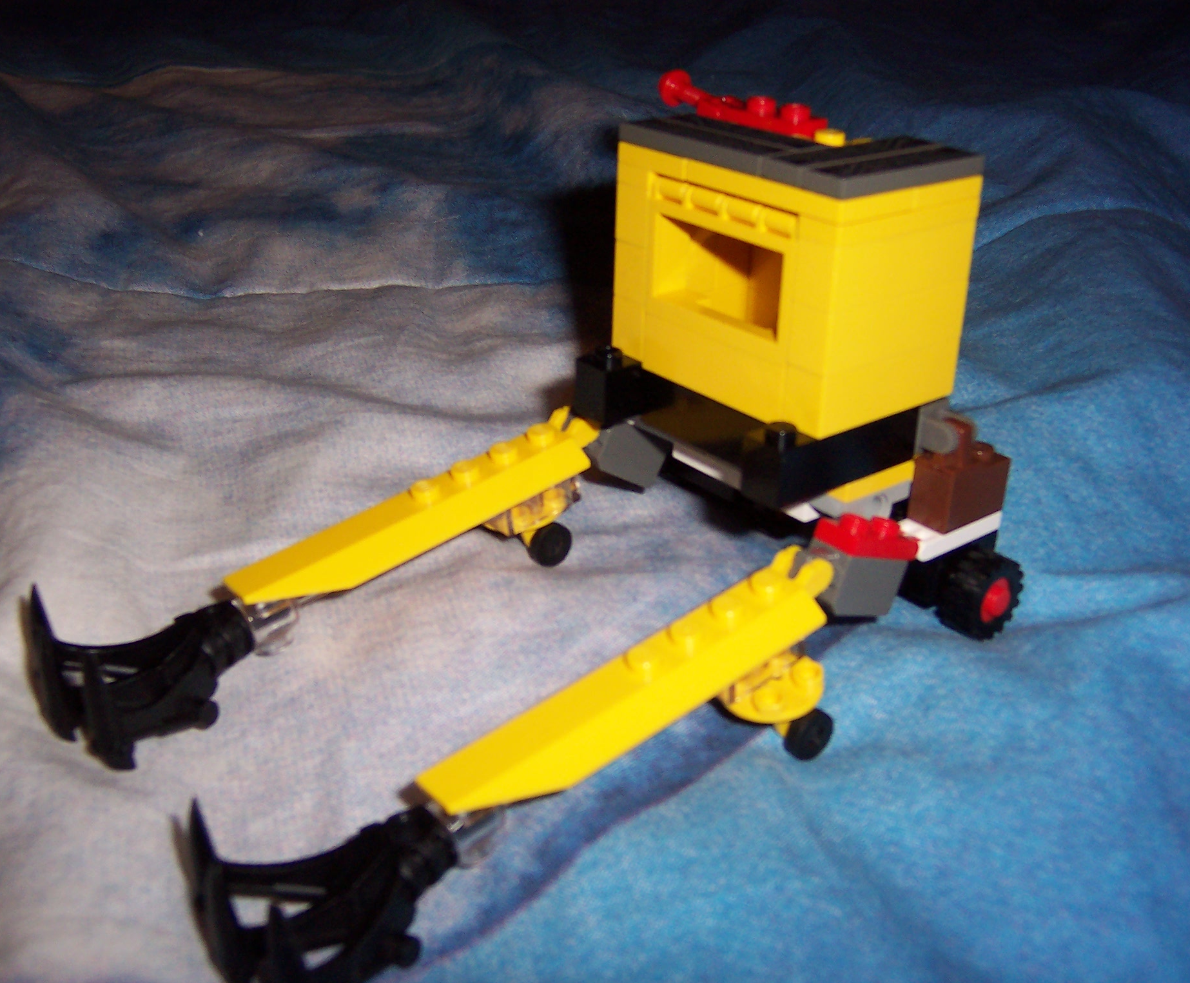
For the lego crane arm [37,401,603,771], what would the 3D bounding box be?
[{"bbox_3d":[-0.038,0.011,0.218,0.098,0.027,0.022,-27,28,-28],"label":"lego crane arm"}]

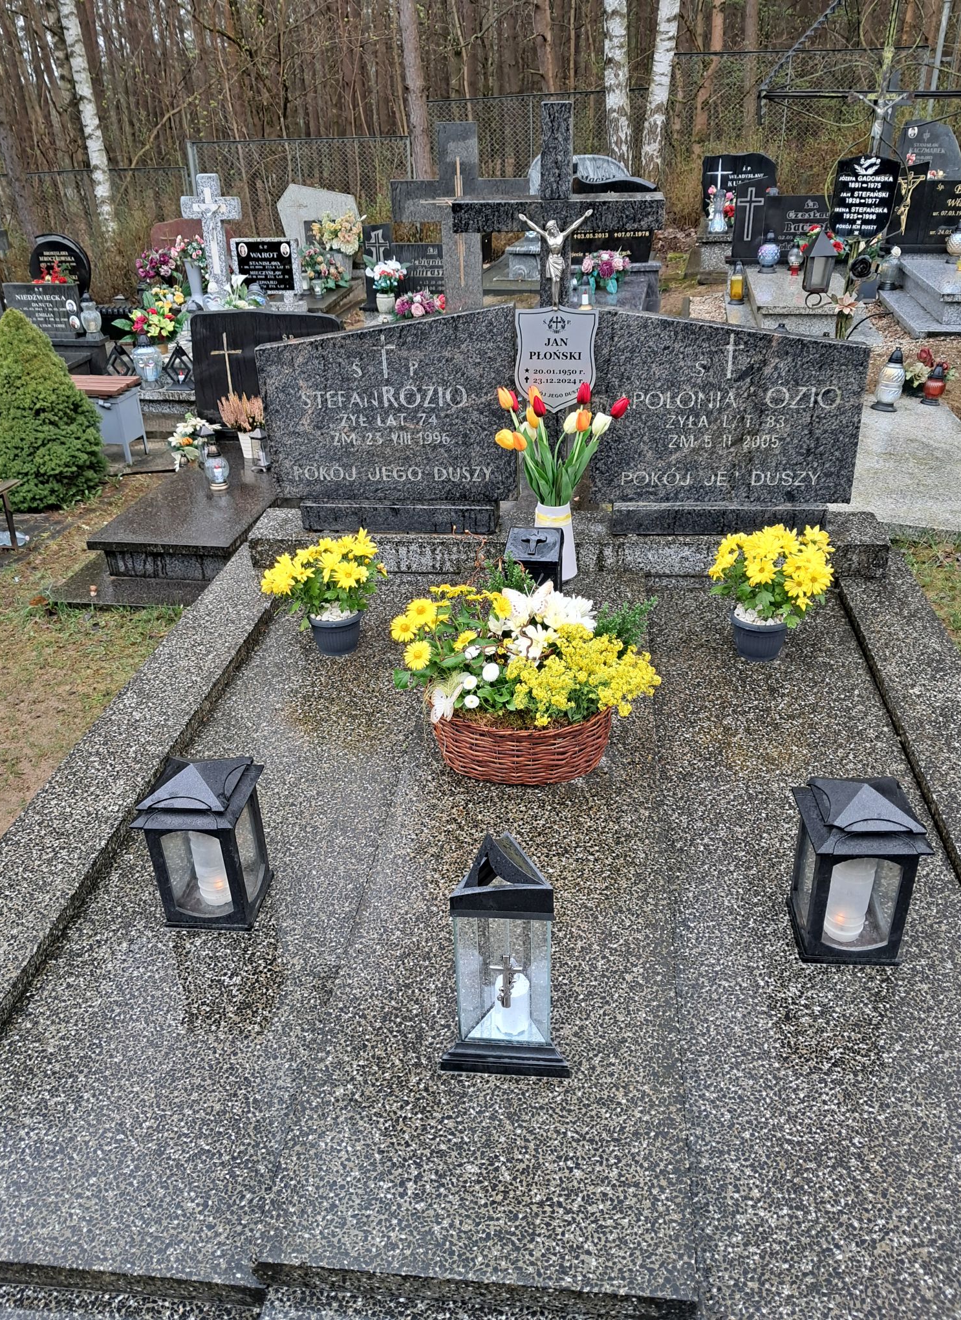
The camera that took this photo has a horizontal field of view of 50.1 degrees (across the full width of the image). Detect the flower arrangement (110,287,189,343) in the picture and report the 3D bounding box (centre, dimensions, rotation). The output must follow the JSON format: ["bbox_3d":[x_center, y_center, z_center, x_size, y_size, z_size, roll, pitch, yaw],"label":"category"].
[{"bbox_3d":[-1.798,-1.871,5.585,0.380,0.290,0.290,1,29,7],"label":"flower arrangement"}]

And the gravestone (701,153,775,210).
[{"bbox_3d":[2.183,-4.013,8.700,0.620,0.510,0.090,4,26,13],"label":"gravestone"}]

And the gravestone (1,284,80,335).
[{"bbox_3d":[-3.019,-2.421,7.100,0.500,0.340,0.080,-5,26,-6],"label":"gravestone"}]

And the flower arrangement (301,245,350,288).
[{"bbox_3d":[-1.255,-3.168,8.296,0.380,0.300,0.290,1,29,7],"label":"flower arrangement"}]

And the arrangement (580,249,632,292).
[{"bbox_3d":[0.800,-2.487,6.578,0.340,0.250,0.270,1,29,7],"label":"arrangement"}]

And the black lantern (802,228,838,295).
[{"bbox_3d":[1.576,-1.843,4.762,0.150,0.300,0.150,13,33,26],"label":"black lantern"}]

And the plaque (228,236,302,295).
[{"bbox_3d":[-1.455,-2.659,6.948,0.450,0.358,0.090,3,29,10],"label":"plaque"}]

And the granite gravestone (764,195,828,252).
[{"bbox_3d":[2.299,-2.967,7.096,0.680,0.480,0.100,3,29,9],"label":"granite gravestone"}]

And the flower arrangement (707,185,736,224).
[{"bbox_3d":[1.903,-3.574,8.100,0.240,0.290,0.200,4,26,13],"label":"flower arrangement"}]

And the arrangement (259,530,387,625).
[{"bbox_3d":[-0.353,-0.172,2.284,0.285,0.225,0.250,1,29,7],"label":"arrangement"}]

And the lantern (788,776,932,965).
[{"bbox_3d":[0.548,0.294,1.502,0.150,0.272,0.150,1,29,7],"label":"lantern"}]

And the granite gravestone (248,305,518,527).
[{"bbox_3d":[-0.240,-0.660,2.756,0.685,0.545,0.085,1,26,7],"label":"granite gravestone"}]

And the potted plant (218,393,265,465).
[{"bbox_3d":[-0.972,-0.946,4.209,0.200,0.310,0.190,1,29,7],"label":"potted plant"}]

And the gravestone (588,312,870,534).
[{"bbox_3d":[0.590,-0.575,2.494,0.640,0.545,0.120,1,29,7],"label":"gravestone"}]

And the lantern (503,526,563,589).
[{"bbox_3d":[0.130,-0.182,2.458,0.124,0.226,0.130,1,29,7],"label":"lantern"}]

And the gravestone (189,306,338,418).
[{"bbox_3d":[-1.005,-1.393,4.921,0.715,0.535,0.080,3,29,9],"label":"gravestone"}]

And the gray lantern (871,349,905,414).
[{"bbox_3d":[1.838,-1.262,4.639,0.125,0.300,0.125,1,29,7],"label":"gray lantern"}]

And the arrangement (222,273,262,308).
[{"bbox_3d":[-1.739,-2.678,7.500,0.290,0.250,0.220,0,26,4],"label":"arrangement"}]

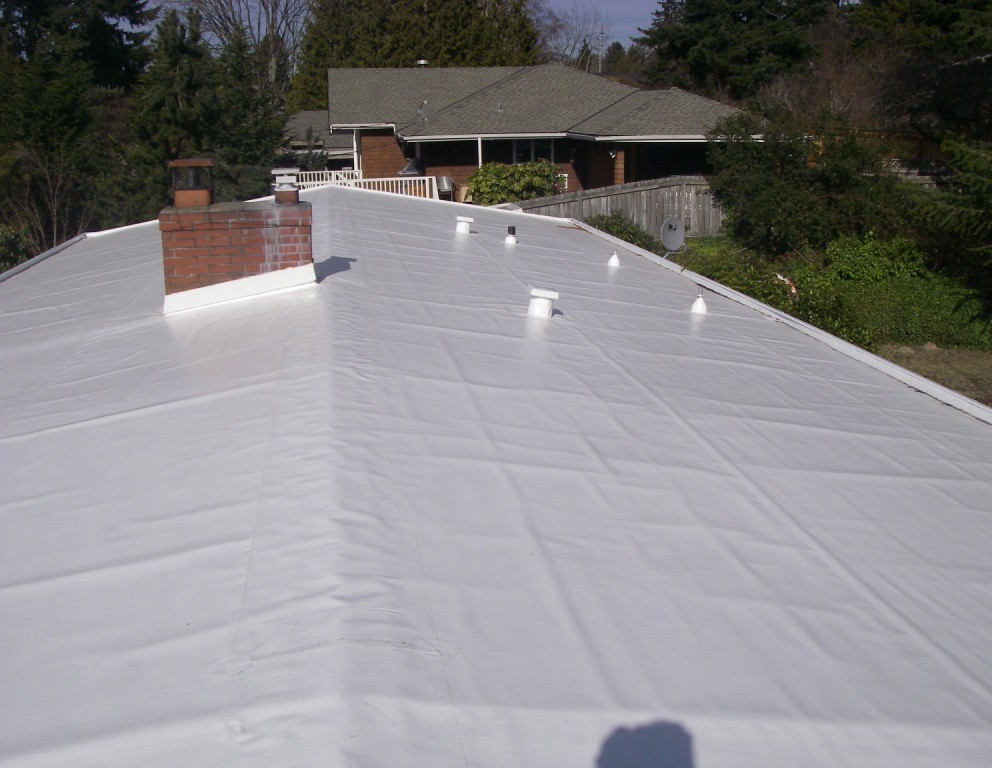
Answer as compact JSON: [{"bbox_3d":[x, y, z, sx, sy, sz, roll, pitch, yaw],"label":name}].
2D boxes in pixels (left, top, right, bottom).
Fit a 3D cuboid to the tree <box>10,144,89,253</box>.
[{"bbox_3d":[-10.297,-3.988,26.390,1.900,3.200,1.800,-3,14,-8],"label":"tree"}]

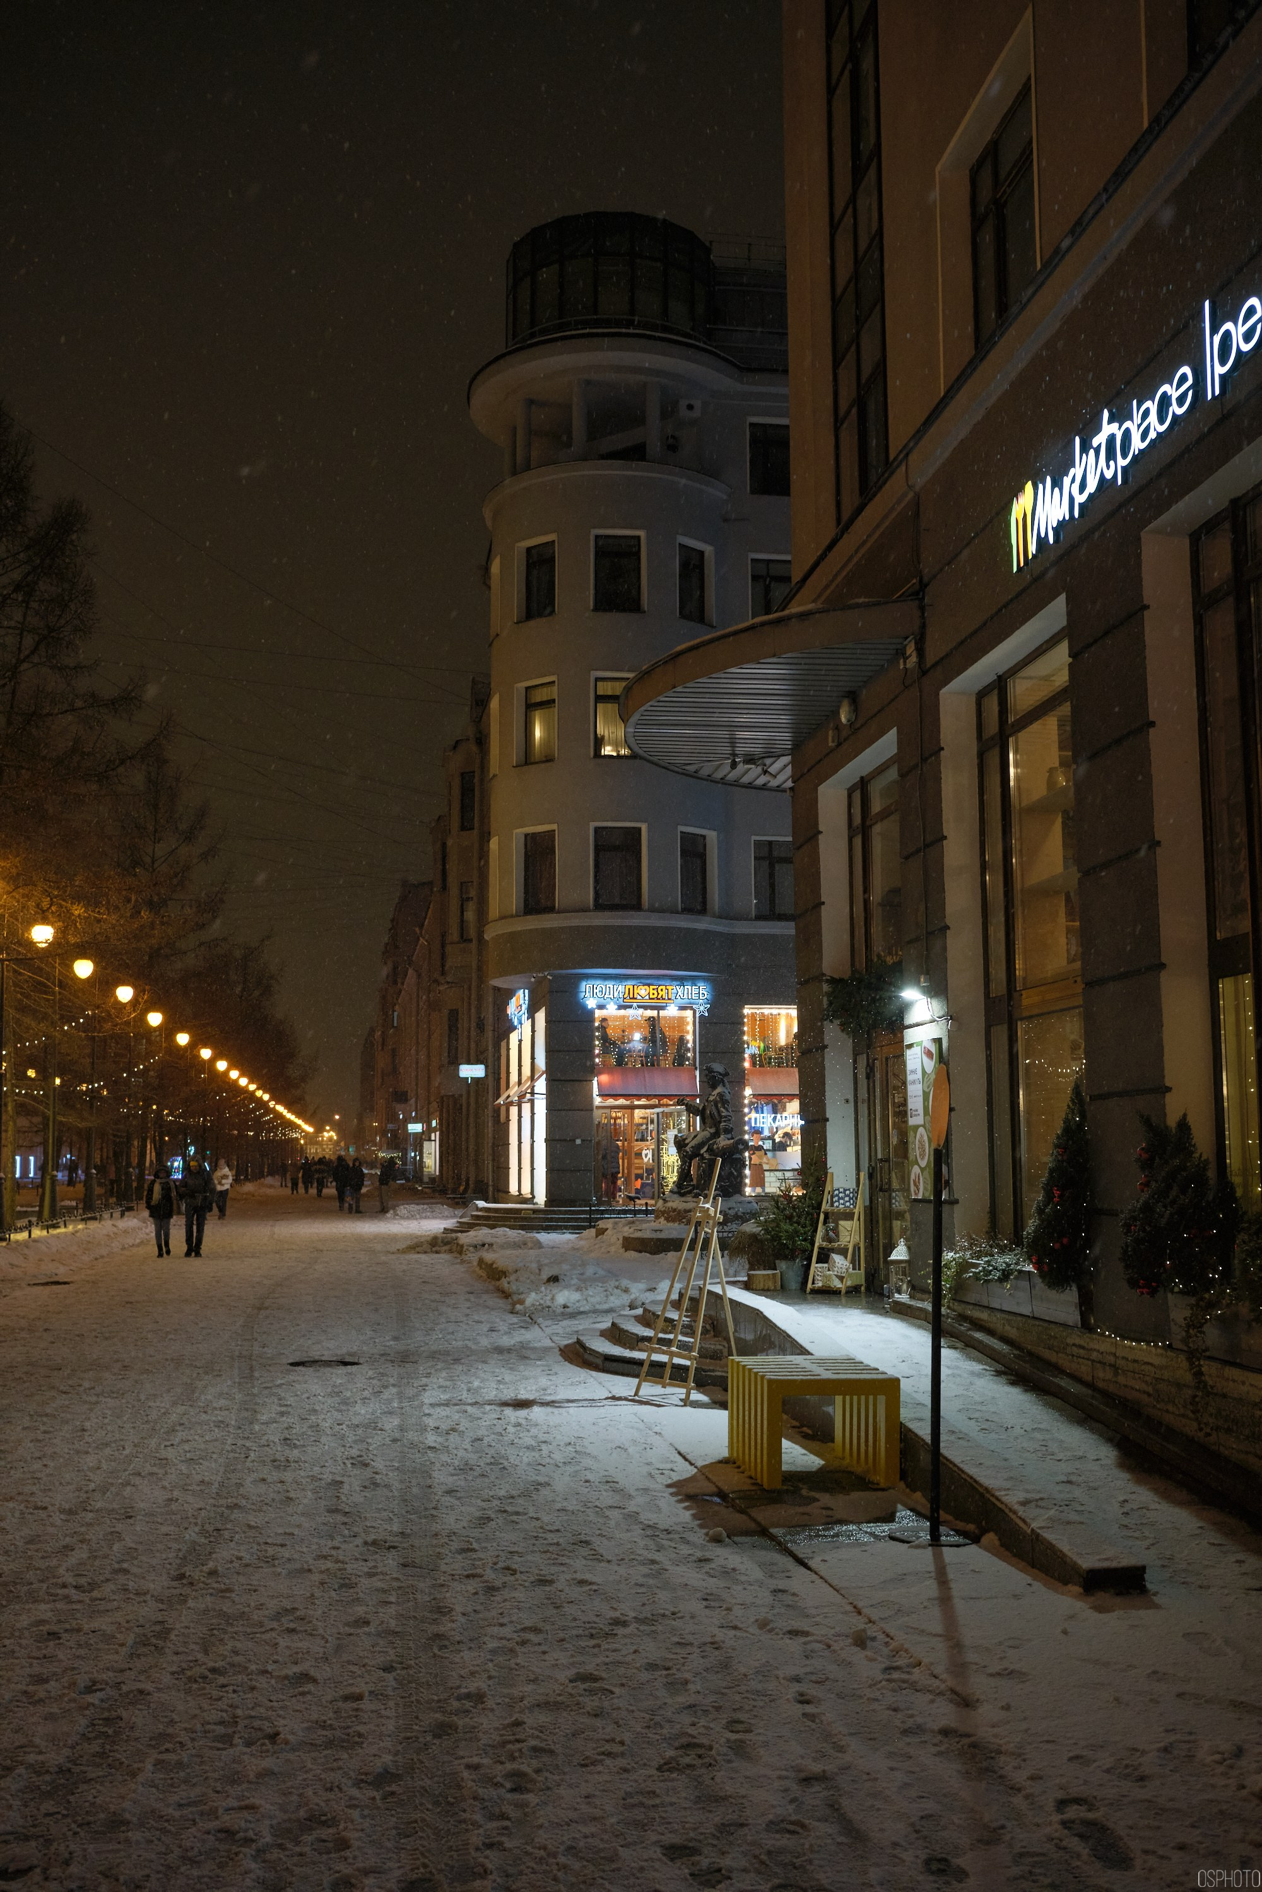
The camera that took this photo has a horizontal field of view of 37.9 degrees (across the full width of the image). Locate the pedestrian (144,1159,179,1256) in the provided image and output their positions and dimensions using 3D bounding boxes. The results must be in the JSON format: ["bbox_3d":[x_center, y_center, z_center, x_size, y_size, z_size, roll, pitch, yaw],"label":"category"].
[{"bbox_3d":[-8.169,4.626,32.118,0.510,1.610,0.400,1,-7,-8],"label":"pedestrian"}]

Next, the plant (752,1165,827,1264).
[{"bbox_3d":[1.419,2.413,16.500,0.600,0.870,0.600,1,-7,-8],"label":"plant"}]

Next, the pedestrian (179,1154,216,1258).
[{"bbox_3d":[-7.554,4.551,32.139,0.570,1.765,0.420,1,-7,-8],"label":"pedestrian"}]

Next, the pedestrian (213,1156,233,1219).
[{"bbox_3d":[-11.343,6.787,51.301,0.500,1.680,0.400,1,-7,-8],"label":"pedestrian"}]

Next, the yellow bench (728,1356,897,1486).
[{"bbox_3d":[0.970,2.538,9.859,0.704,0.545,1.012,1,-7,-7],"label":"yellow bench"}]

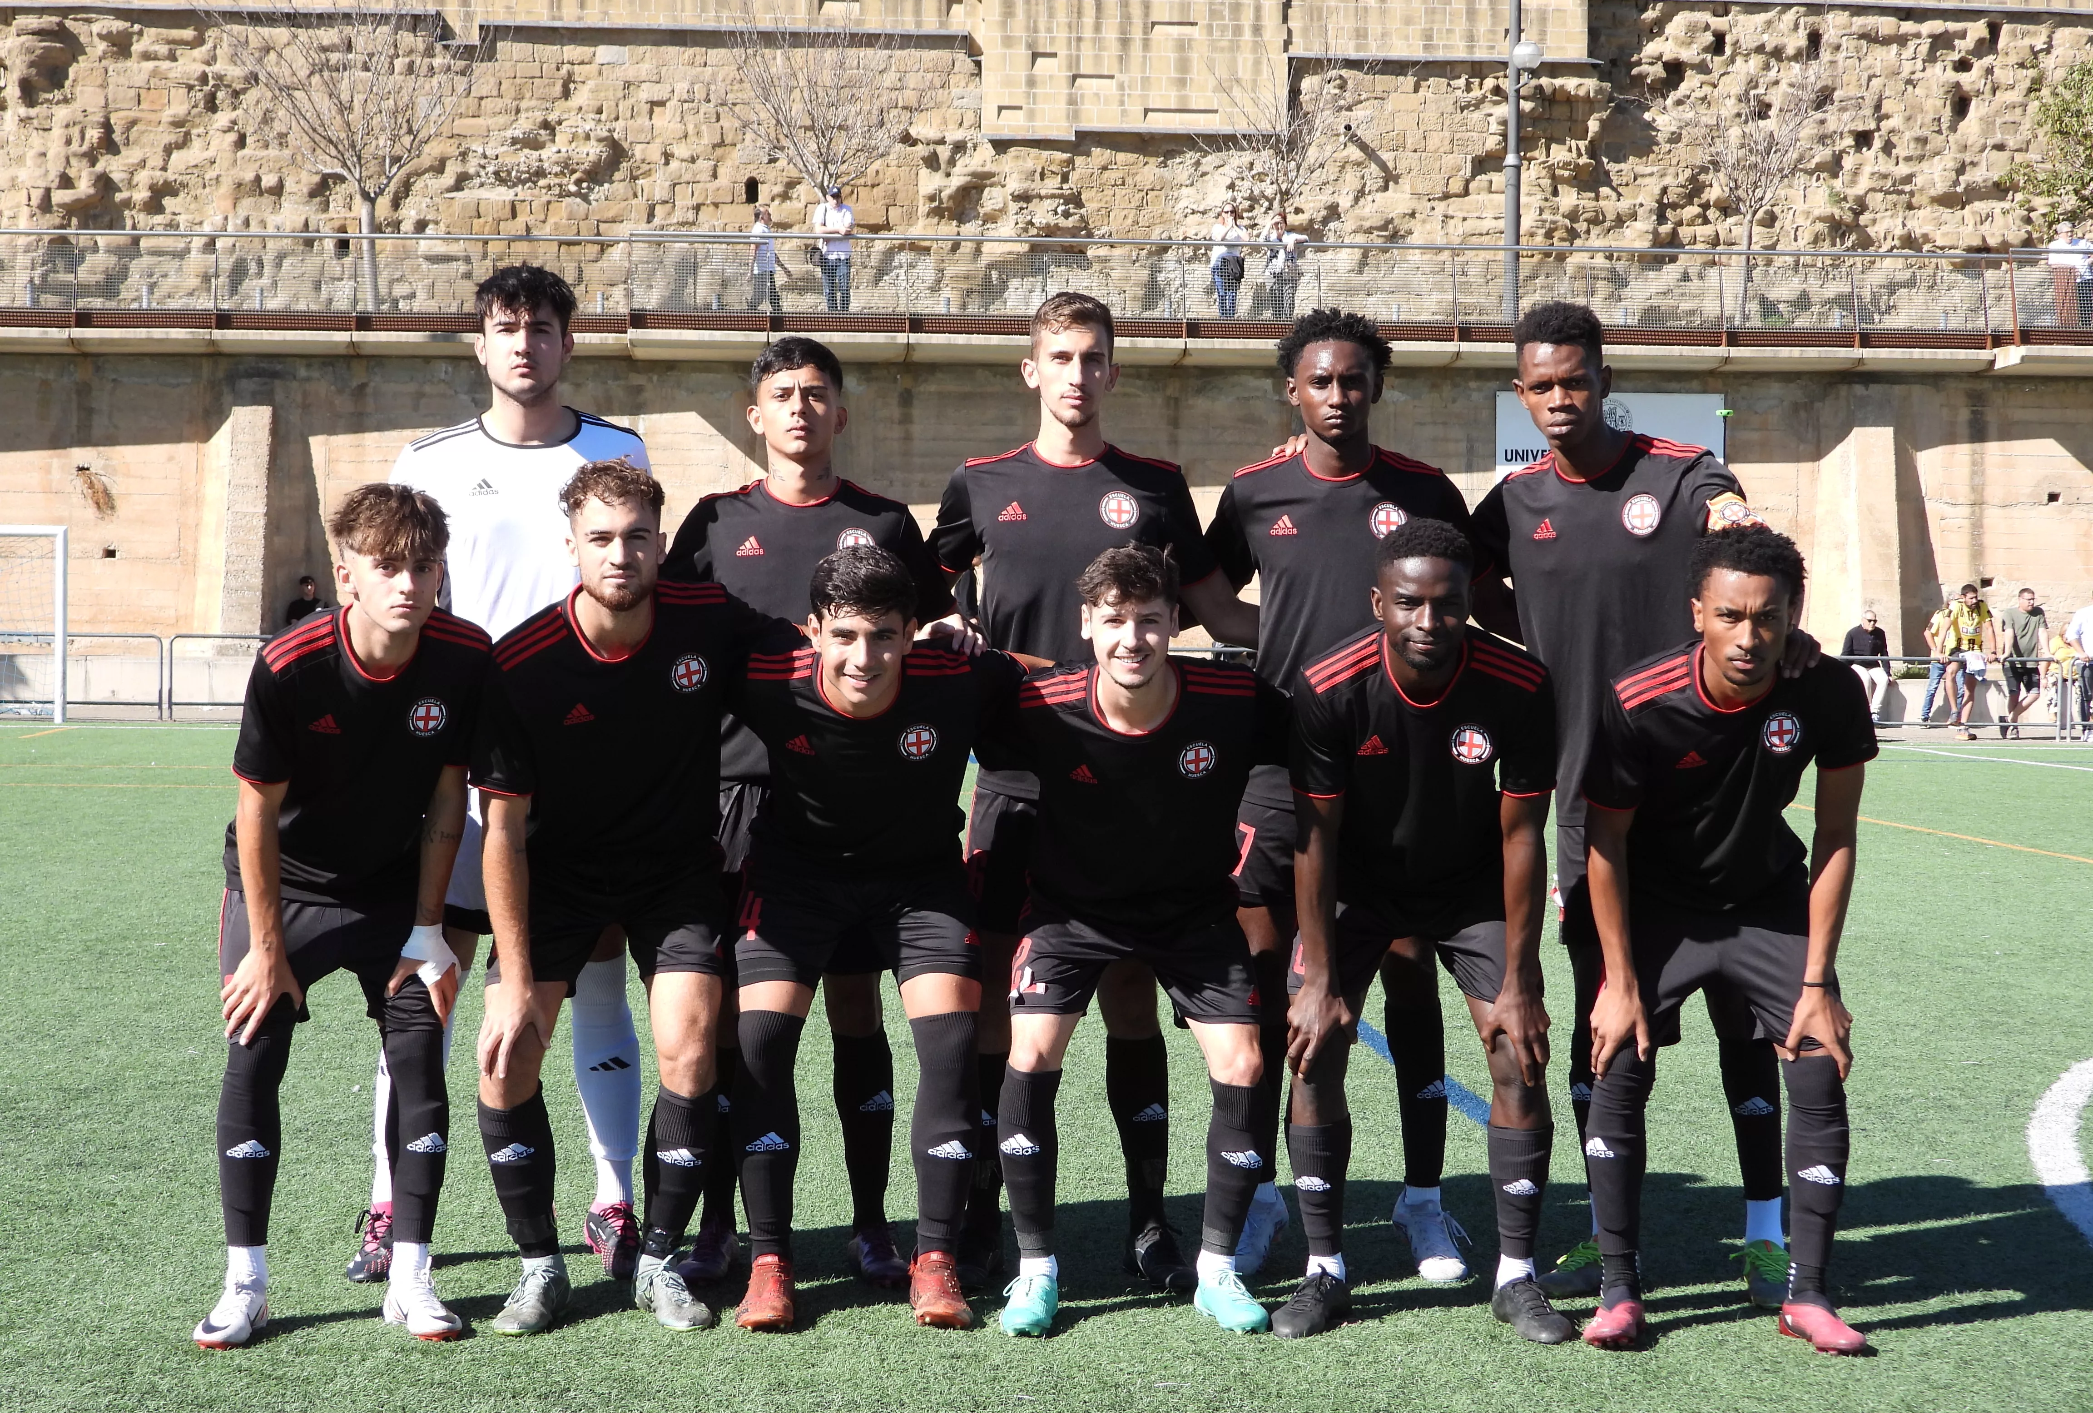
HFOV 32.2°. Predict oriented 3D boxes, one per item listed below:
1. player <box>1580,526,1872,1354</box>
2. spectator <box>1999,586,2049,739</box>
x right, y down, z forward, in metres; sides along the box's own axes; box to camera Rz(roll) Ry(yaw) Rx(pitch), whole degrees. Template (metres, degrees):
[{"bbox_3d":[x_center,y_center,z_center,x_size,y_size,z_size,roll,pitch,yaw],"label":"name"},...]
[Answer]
[{"bbox_3d":[1.164,0.371,6.230,0.490,1.355,0.600,1,1,8],"label":"player"},{"bbox_3d":[10.916,-0.465,40.500,0.560,1.720,0.480,1,1,-5],"label":"spectator"}]

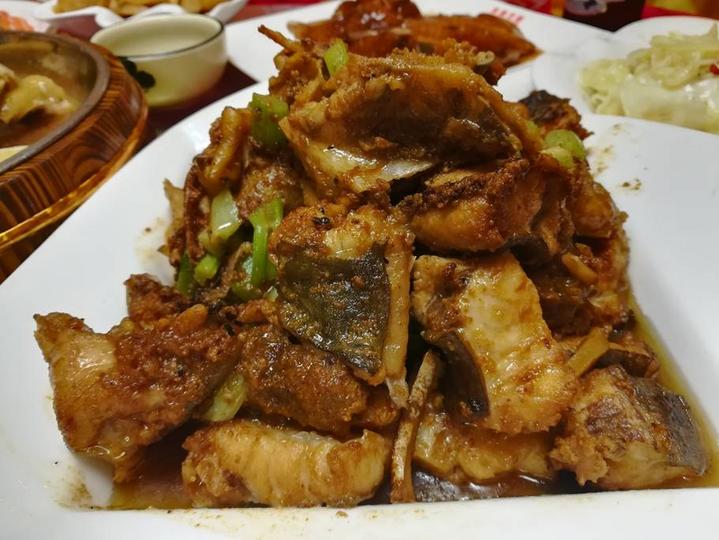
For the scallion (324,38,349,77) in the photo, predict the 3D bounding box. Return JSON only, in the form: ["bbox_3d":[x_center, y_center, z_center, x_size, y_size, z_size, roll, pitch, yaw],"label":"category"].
[{"bbox_3d":[-0.012,-0.112,0.285,0.012,0.021,0.010,11,21,-7],"label":"scallion"}]

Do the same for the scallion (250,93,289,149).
[{"bbox_3d":[-0.047,-0.077,0.280,0.020,0.029,0.015,0,15,-10],"label":"scallion"}]

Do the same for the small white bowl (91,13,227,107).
[{"bbox_3d":[-0.178,-0.193,0.499,0.114,0.051,0.114,-1,42,1],"label":"small white bowl"}]

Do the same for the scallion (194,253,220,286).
[{"bbox_3d":[-0.072,-0.001,0.255,0.010,0.011,0.016,24,84,-14],"label":"scallion"}]

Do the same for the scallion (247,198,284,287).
[{"bbox_3d":[-0.043,-0.013,0.247,0.016,0.040,0.015,3,2,-10],"label":"scallion"}]

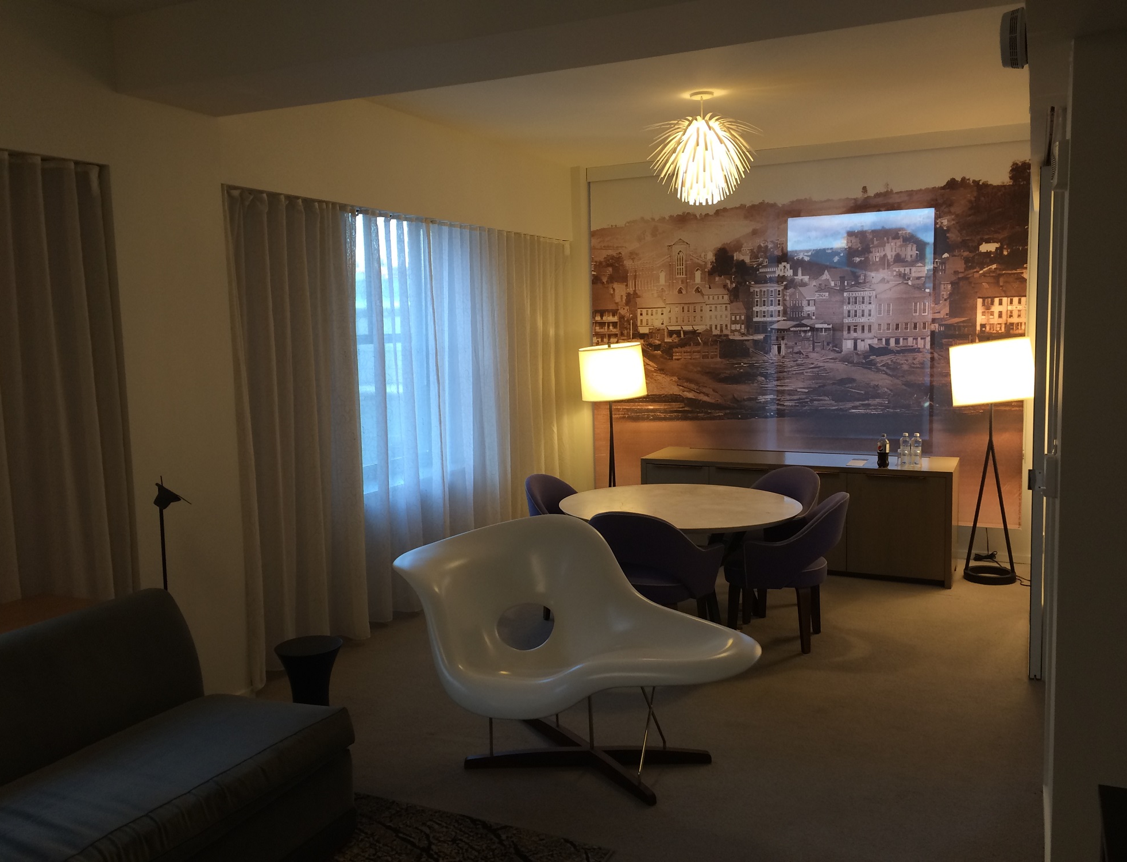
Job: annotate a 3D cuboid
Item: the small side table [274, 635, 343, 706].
[{"bbox_3d":[-0.971,1.066,3.735,0.265,0.480,0.265,2,7,25],"label":"small side table"}]

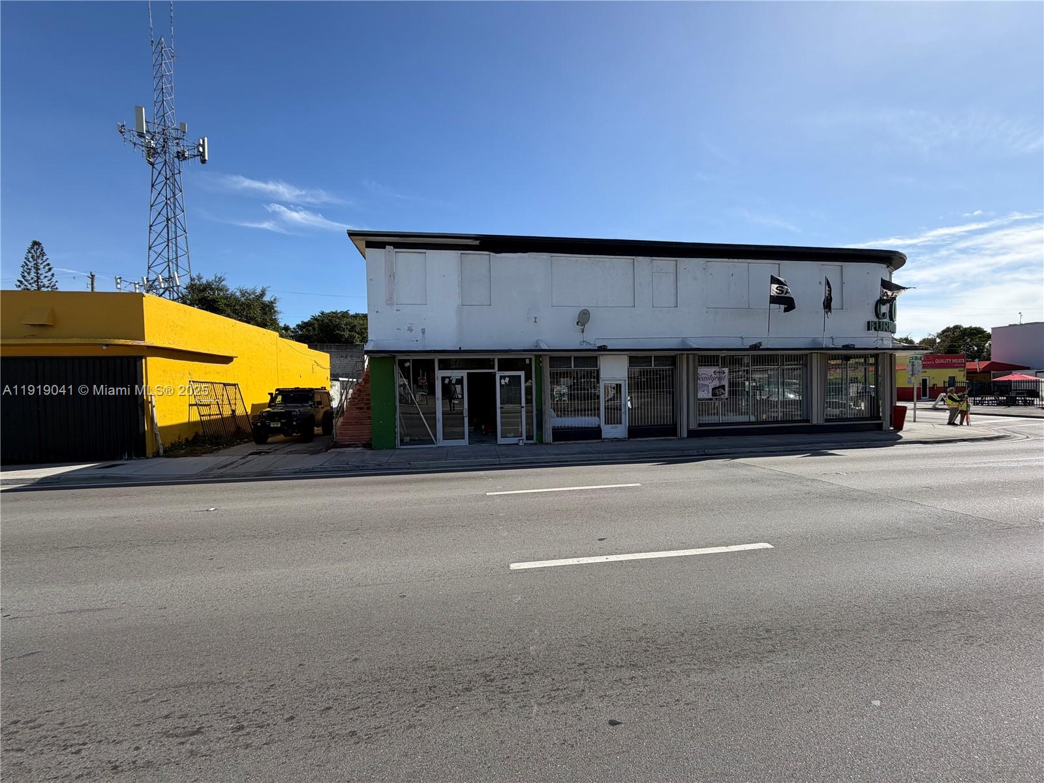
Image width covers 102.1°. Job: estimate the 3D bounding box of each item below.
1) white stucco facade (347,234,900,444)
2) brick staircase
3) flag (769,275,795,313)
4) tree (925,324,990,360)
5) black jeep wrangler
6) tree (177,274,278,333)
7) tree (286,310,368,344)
[{"bbox_3d":[3.909,-1.744,20.849,20.020,6.463,14.800,-1,1,-9],"label":"white stucco facade"},{"bbox_3d":[-5.993,0.121,17.052,1.400,3.200,6.000,-1,1,-9],"label":"brick staircase"},{"bbox_3d":[8.541,-3.208,13.839,0.800,1.120,0.350,-1,1,-9],"label":"flag"},{"bbox_3d":[51.885,-3.847,50.067,9.000,8.052,9.000,-1,1,-9],"label":"tree"},{"bbox_3d":[-8.513,0.829,15.874,1.950,1.930,4.100,-1,1,-9],"label":"black jeep wrangler"},{"bbox_3d":[-21.945,-3.532,32.087,8.000,10.555,8.000,-1,1,-9],"label":"tree"},{"bbox_3d":[-19.477,-3.331,43.080,9.500,9.704,9.500,-1,1,-9],"label":"tree"}]

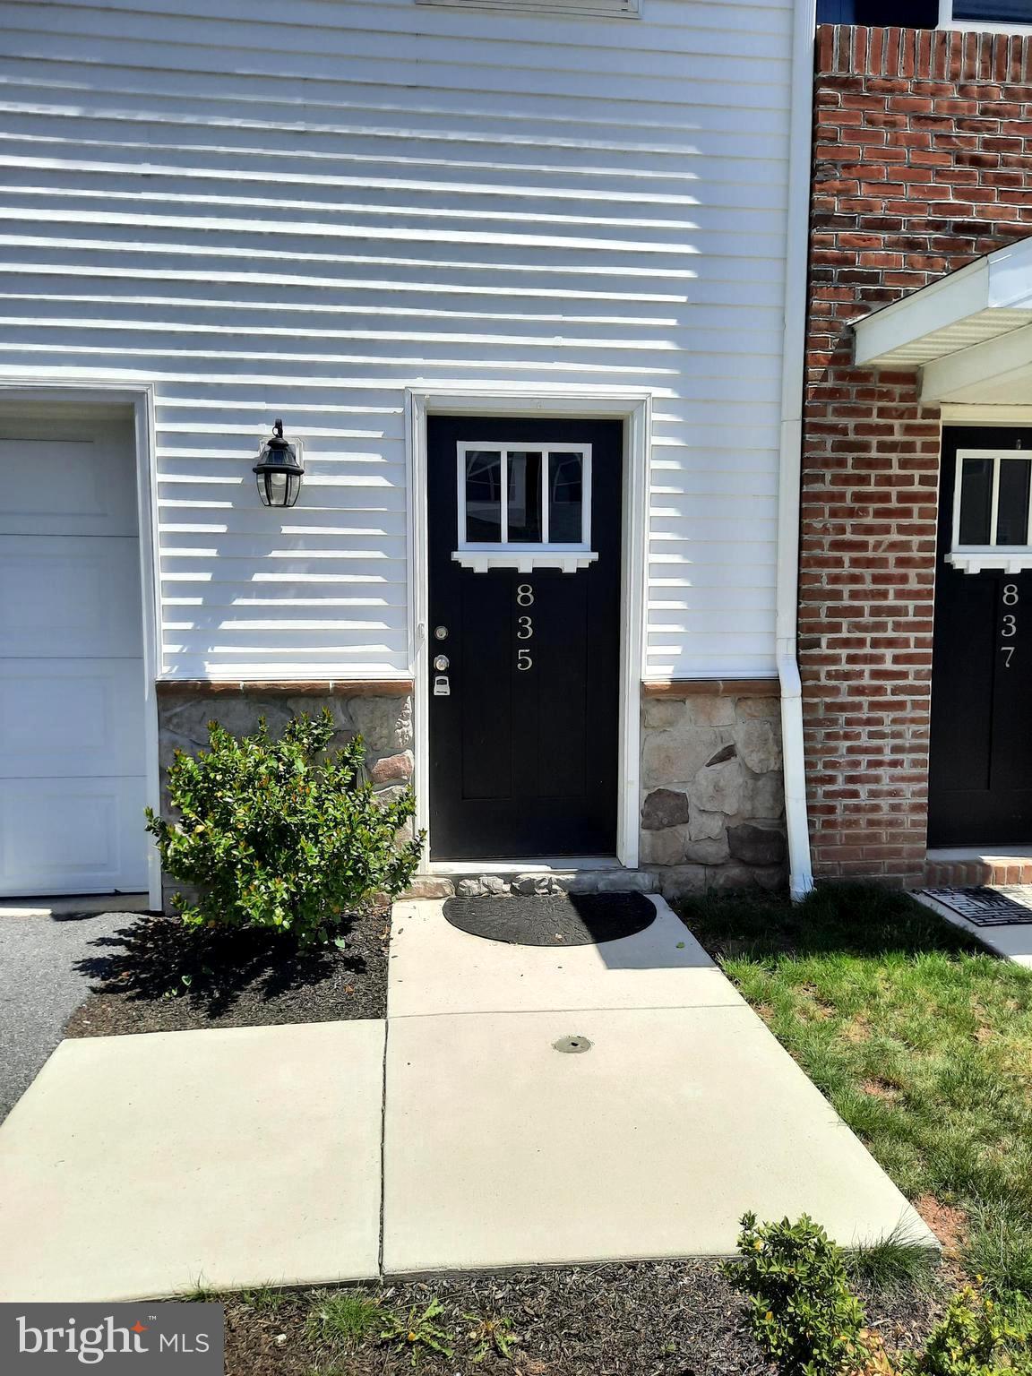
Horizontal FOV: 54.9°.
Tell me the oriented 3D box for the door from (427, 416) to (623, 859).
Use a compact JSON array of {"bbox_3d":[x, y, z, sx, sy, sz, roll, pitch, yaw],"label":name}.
[{"bbox_3d":[0.044,-0.203,4.468,0.877,1.990,0.085,0,5,-7],"label":"door"}]

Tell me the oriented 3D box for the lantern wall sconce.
[{"bbox_3d":[-0.967,-0.916,4.057,0.208,0.354,0.240,0,5,-7],"label":"lantern wall sconce"}]

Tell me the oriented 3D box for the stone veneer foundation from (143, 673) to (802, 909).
[{"bbox_3d":[-0.125,0.462,4.359,2.765,1.015,0.140,0,5,-7],"label":"stone veneer foundation"}]

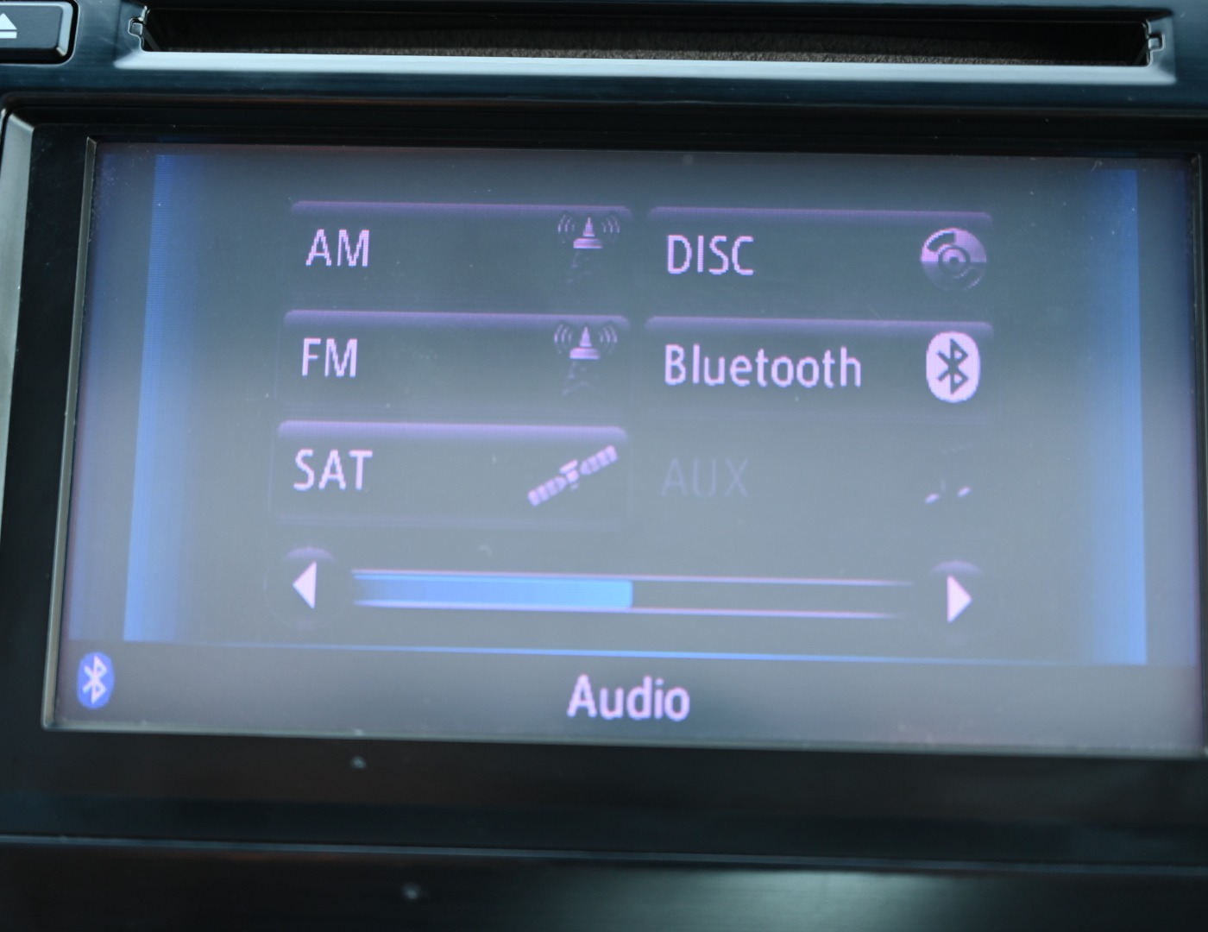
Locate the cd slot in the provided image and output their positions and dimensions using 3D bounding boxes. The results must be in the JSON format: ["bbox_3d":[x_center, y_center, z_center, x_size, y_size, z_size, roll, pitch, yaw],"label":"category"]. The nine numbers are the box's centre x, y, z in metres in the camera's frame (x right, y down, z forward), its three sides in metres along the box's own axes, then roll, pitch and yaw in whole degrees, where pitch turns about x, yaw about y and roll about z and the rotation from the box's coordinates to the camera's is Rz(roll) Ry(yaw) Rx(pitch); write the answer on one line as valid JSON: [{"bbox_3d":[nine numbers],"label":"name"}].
[{"bbox_3d":[0.005,-0.053,0.275,0.126,0.006,0.010,1,-10,2],"label":"cd slot"}]

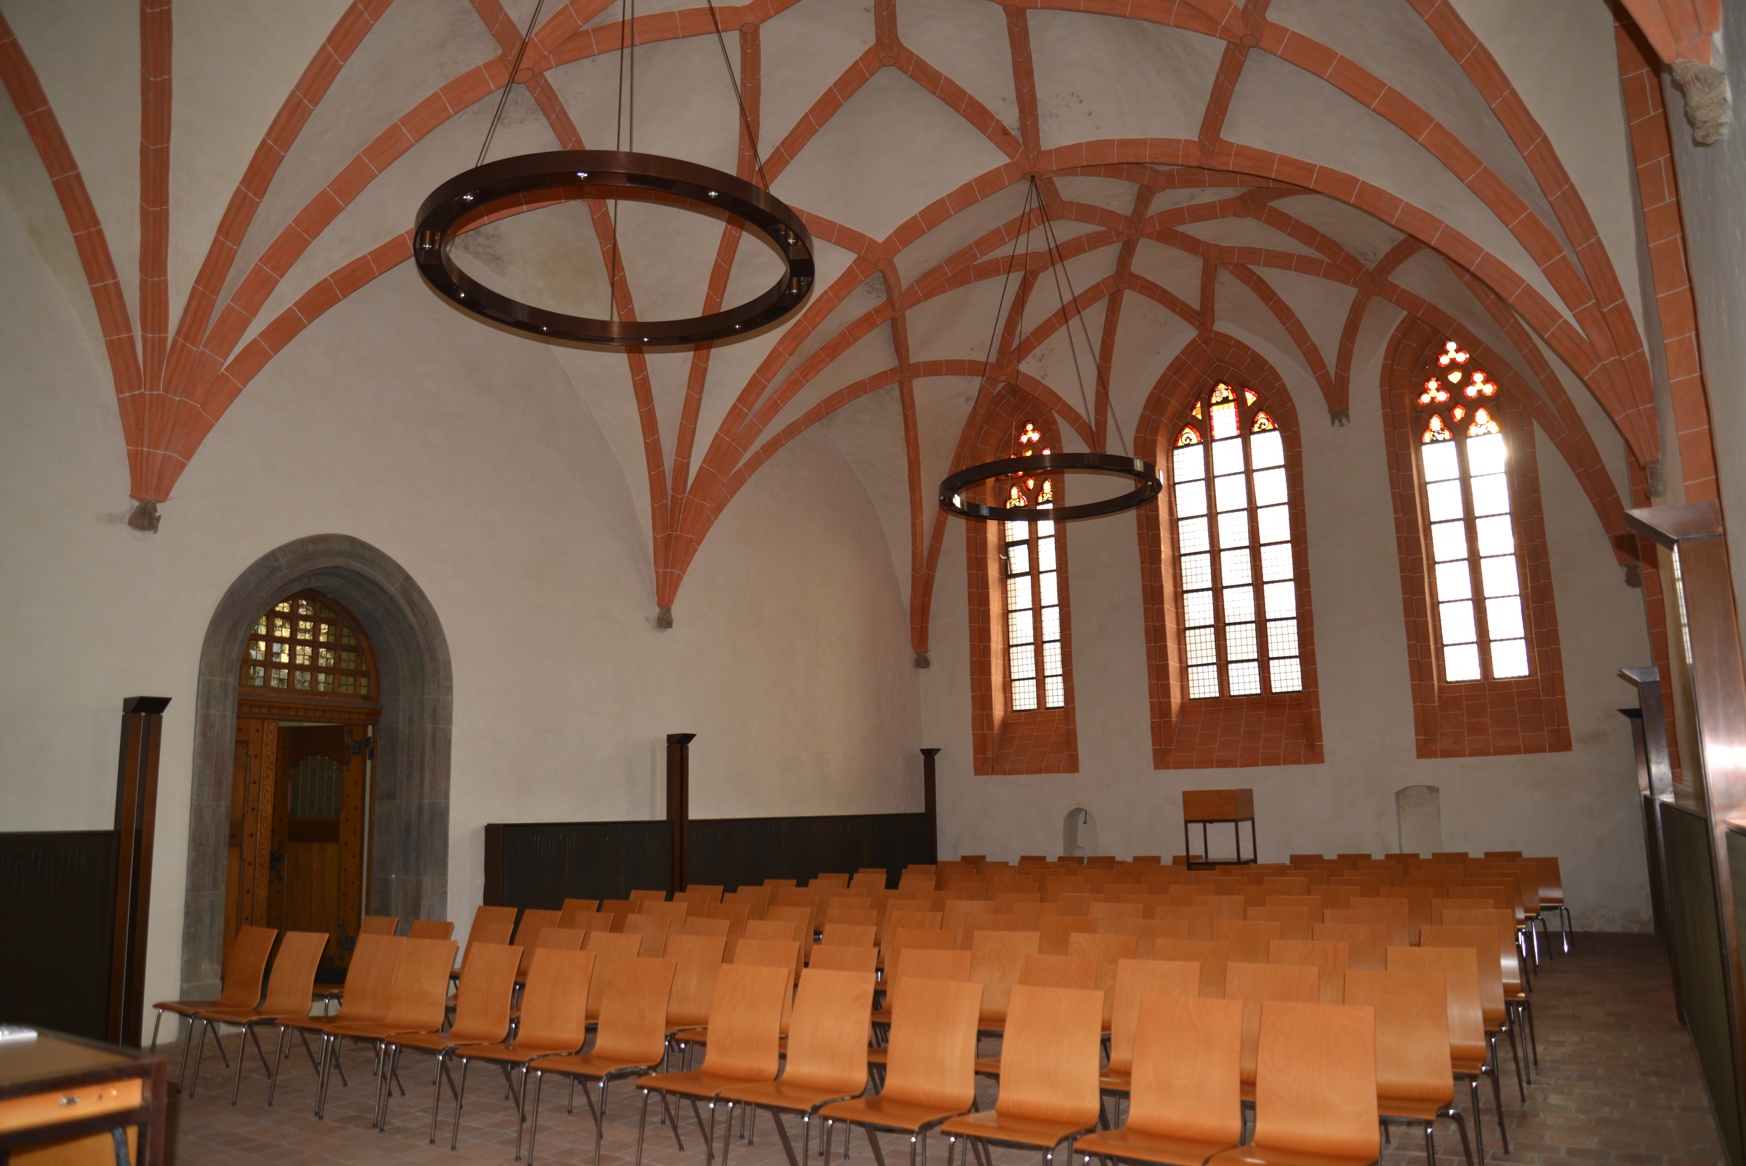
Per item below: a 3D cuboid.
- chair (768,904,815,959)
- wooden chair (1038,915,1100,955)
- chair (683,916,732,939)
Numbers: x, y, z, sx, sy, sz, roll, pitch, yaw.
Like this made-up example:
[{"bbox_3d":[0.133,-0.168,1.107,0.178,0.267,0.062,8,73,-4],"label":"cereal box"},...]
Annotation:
[{"bbox_3d":[-0.724,2.704,8.033,0.490,0.855,0.550,-8,-13,34],"label":"chair"},{"bbox_3d":[1.052,2.395,6.711,0.475,0.845,0.565,-8,-12,31],"label":"wooden chair"},{"bbox_3d":[-1.203,2.570,7.282,0.490,0.855,0.550,-9,-13,34],"label":"chair"}]

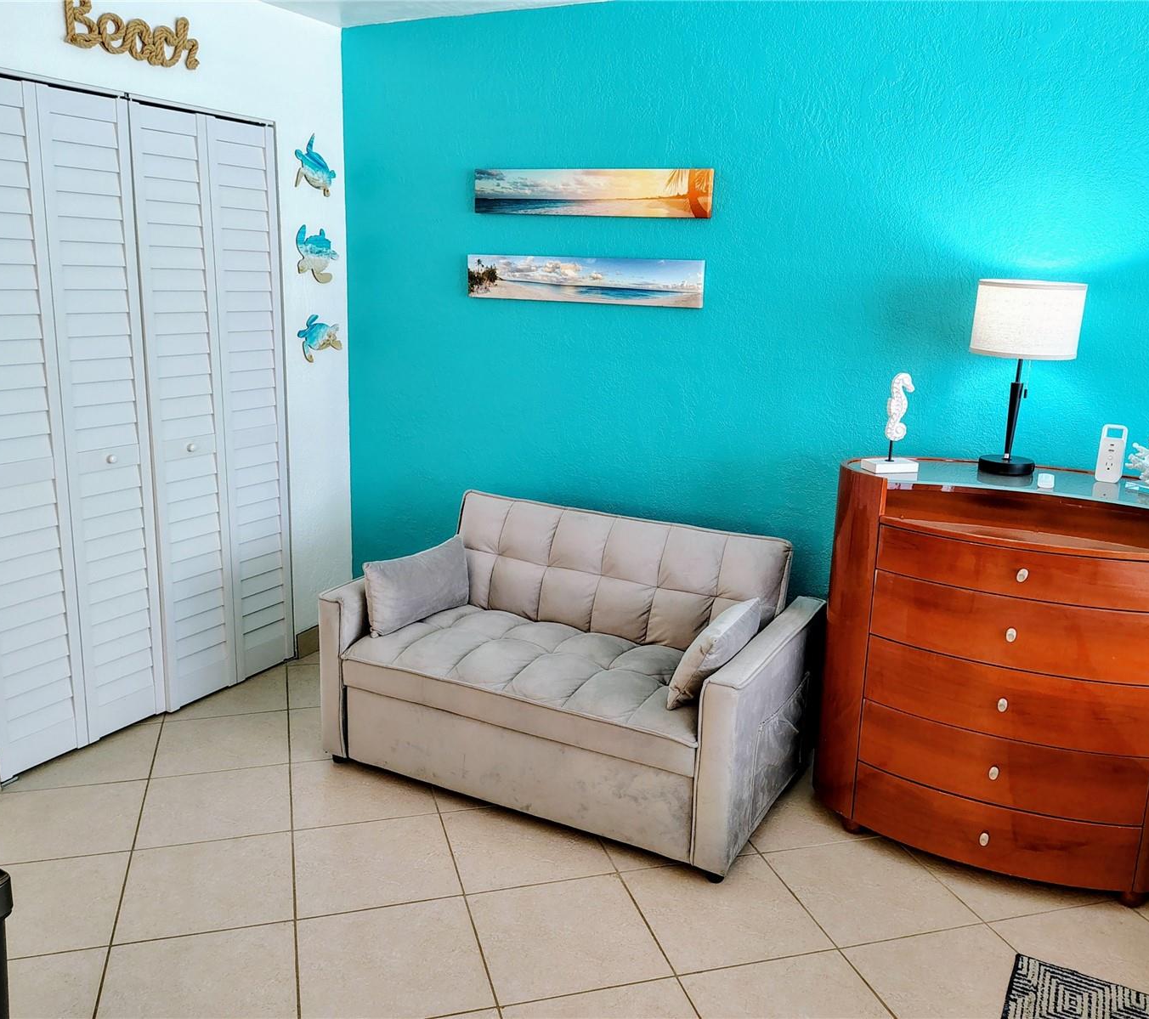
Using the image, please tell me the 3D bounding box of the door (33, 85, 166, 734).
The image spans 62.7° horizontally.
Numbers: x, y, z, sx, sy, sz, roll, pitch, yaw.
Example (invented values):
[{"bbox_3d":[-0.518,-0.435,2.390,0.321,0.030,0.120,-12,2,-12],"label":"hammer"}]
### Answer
[{"bbox_3d":[-1.501,-0.243,3.015,0.033,2.030,0.301,8,14,26],"label":"door"}]

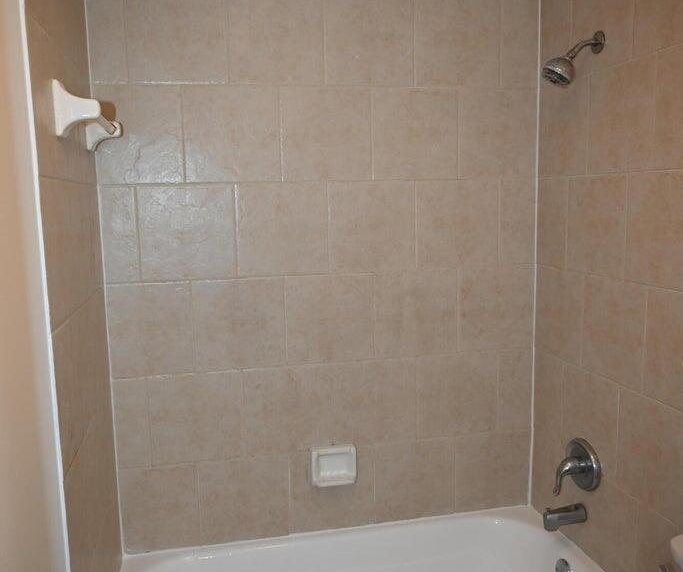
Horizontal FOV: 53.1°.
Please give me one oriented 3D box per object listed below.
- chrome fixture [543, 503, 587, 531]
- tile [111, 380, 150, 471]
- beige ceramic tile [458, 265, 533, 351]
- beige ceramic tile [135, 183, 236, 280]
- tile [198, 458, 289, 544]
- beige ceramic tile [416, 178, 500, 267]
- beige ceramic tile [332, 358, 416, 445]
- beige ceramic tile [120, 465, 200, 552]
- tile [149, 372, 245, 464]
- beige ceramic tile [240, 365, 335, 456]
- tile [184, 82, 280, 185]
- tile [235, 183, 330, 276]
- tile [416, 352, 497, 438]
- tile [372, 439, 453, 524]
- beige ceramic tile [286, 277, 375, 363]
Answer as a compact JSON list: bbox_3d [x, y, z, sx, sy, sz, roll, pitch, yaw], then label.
[{"bbox_3d":[0.723,0.755,2.226,0.143,0.076,0.055,-3,8,-12],"label":"chrome fixture"},{"bbox_3d":[-0.688,0.451,2.246,0.103,0.307,0.010,-3,8,-12],"label":"tile"},{"bbox_3d":[0.557,0.082,2.460,0.294,0.304,0.010,-3,8,-12],"label":"beige ceramic tile"},{"bbox_3d":[-0.494,-0.171,2.200,0.306,0.308,0.010,-3,8,-12],"label":"beige ceramic tile"},{"bbox_3d":[-0.335,0.736,2.362,0.306,0.296,0.010,-3,8,-12],"label":"tile"},{"bbox_3d":[0.406,-0.216,2.388,0.304,0.304,0.010,-3,8,-12],"label":"beige ceramic tile"},{"bbox_3d":[0.118,0.411,2.419,0.306,0.307,0.010,-3,8,-12],"label":"beige ceramic tile"},{"bbox_3d":[-0.608,0.748,2.296,0.251,0.298,0.010,-3,8,-12],"label":"beige ceramic tile"},{"bbox_3d":[-0.482,0.441,2.283,0.303,0.302,0.010,-3,8,-12],"label":"tile"},{"bbox_3d":[-0.181,0.424,2.341,0.305,0.305,0.012,-3,8,-12],"label":"beige ceramic tile"},{"bbox_3d":[-0.348,-0.483,2.184,0.304,0.304,0.010,-3,8,-12],"label":"tile"},{"bbox_3d":[-0.194,-0.186,2.256,0.304,0.304,0.010,-3,8,-12],"label":"tile"},{"bbox_3d":[0.420,0.394,2.472,0.305,0.305,0.012,-3,8,-12],"label":"tile"},{"bbox_3d":[0.274,0.702,2.480,0.305,0.296,0.012,-3,8,-12],"label":"tile"},{"bbox_3d":[-0.039,0.112,2.345,0.306,0.307,0.010,-3,8,-12],"label":"beige ceramic tile"}]

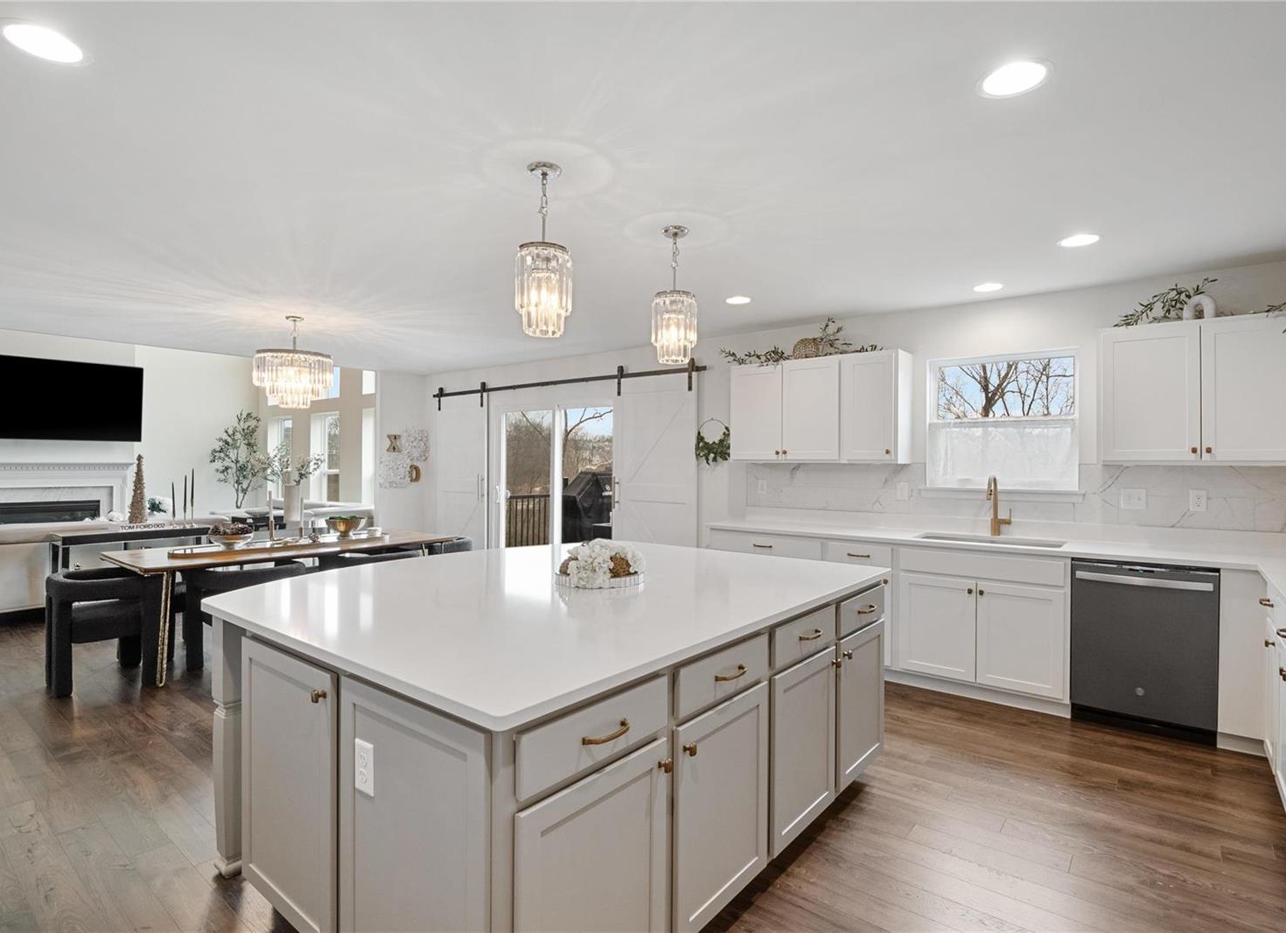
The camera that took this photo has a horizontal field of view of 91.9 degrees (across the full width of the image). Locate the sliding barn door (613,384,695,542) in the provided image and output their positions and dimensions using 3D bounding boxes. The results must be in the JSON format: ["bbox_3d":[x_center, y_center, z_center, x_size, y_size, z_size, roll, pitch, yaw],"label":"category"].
[{"bbox_3d":[0.098,0.251,5.738,0.944,2.172,0.051,1,1,36],"label":"sliding barn door"}]

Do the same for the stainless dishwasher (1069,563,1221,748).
[{"bbox_3d":[2.752,0.940,3.448,0.600,0.870,0.610,0,0,37],"label":"stainless dishwasher"}]

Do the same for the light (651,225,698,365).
[{"bbox_3d":[0.147,-0.787,2.856,0.207,0.618,0.207,0,0,0],"label":"light"}]

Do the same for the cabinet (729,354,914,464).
[{"bbox_3d":[1.315,-0.412,4.727,1.275,0.760,0.330,0,0,37],"label":"cabinet"}]

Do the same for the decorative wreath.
[{"bbox_3d":[0.609,-0.211,5.398,0.353,0.399,0.081,1,1,36],"label":"decorative wreath"}]

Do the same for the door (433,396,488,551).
[{"bbox_3d":[-2.202,0.249,7.511,1.000,2.200,0.050,0,0,37],"label":"door"}]

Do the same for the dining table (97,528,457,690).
[{"bbox_3d":[-2.687,0.987,4.834,1.070,0.760,2.140,0,0,37],"label":"dining table"}]

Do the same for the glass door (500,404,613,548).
[{"bbox_3d":[-0.985,0.378,6.668,1.720,1.990,0.090,0,0,37],"label":"glass door"}]

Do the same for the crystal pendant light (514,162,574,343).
[{"bbox_3d":[-0.359,-0.785,2.260,0.207,0.616,0.207,0,0,0],"label":"crystal pendant light"}]

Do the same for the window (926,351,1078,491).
[{"bbox_3d":[2.391,-0.299,4.183,0.894,0.897,0.101,1,1,36],"label":"window"}]

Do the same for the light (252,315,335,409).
[{"bbox_3d":[-2.616,-0.783,4.663,0.535,0.673,0.535,1,1,36],"label":"light"}]

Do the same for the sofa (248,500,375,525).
[{"bbox_3d":[-4.911,0.921,8.851,2.727,0.808,0.959,1,1,36],"label":"sofa"}]

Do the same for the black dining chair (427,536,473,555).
[{"bbox_3d":[-1.946,1.017,5.866,0.630,0.700,0.570,0,0,37],"label":"black dining chair"}]

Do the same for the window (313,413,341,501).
[{"bbox_3d":[-4.814,0.003,9.502,0.899,1.626,0.141,1,1,36],"label":"window"}]

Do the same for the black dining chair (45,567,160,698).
[{"bbox_3d":[-3.442,1.017,3.950,0.630,0.700,0.570,0,0,37],"label":"black dining chair"}]

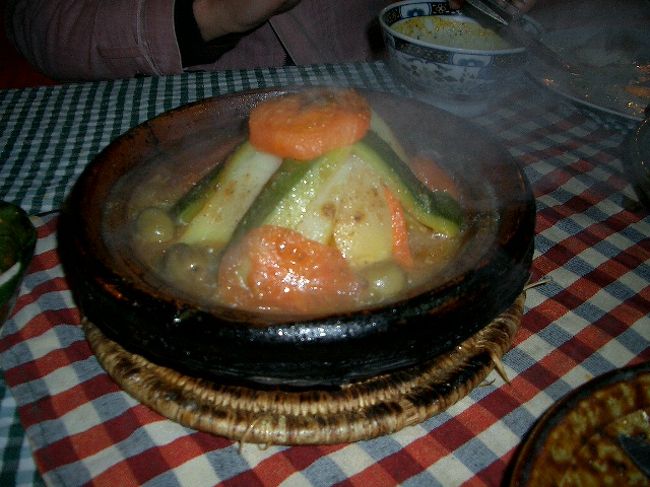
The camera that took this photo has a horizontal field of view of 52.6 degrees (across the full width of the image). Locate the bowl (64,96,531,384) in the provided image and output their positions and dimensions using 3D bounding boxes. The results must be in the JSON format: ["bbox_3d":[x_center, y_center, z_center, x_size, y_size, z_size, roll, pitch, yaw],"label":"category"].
[{"bbox_3d":[-0.015,-0.018,0.412,0.283,0.058,0.283,-1,38,1],"label":"bowl"}]

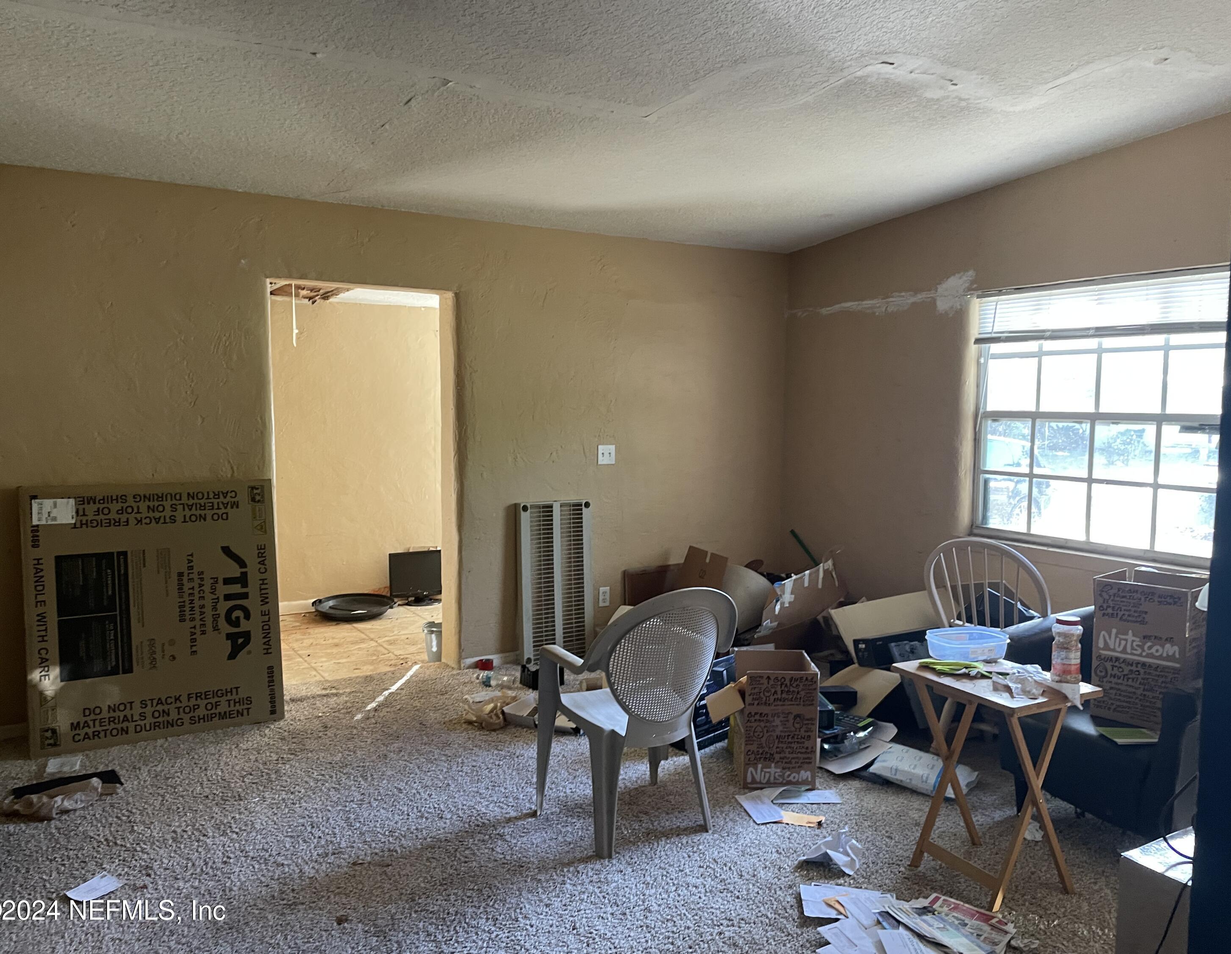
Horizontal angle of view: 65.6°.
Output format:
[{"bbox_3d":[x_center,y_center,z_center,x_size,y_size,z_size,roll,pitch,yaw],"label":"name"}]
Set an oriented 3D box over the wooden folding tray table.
[{"bbox_3d":[1.163,0.942,2.977,0.385,0.650,0.482,-2,6,-26],"label":"wooden folding tray table"}]

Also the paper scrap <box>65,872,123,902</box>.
[{"bbox_3d":[-1.603,1.244,2.929,0.113,0.020,0.145,5,7,40],"label":"paper scrap"}]

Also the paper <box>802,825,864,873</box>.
[{"bbox_3d":[0.708,1.207,3.120,0.200,0.095,0.170,0,5,0],"label":"paper"}]

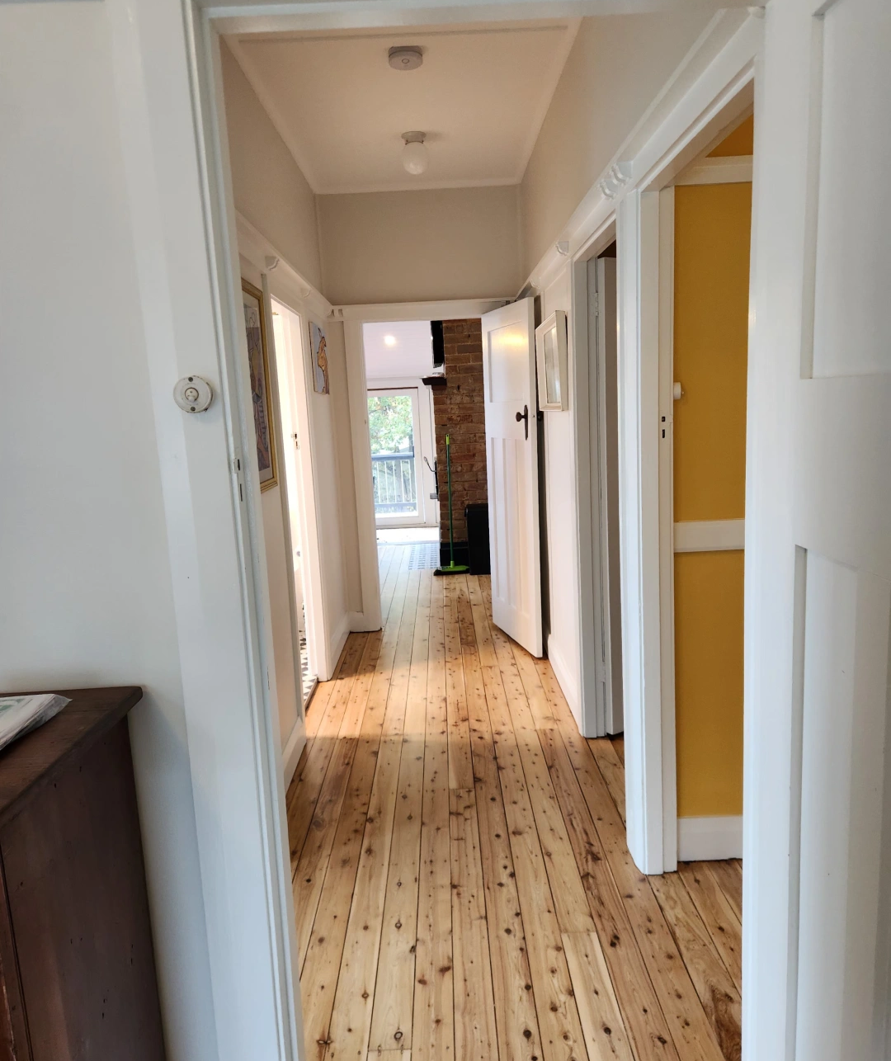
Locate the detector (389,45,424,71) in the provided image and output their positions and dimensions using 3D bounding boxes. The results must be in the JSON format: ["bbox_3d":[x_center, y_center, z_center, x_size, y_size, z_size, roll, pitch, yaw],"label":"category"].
[{"bbox_3d":[-0.156,-1.861,3.114,0.130,0.037,0.130,-3,9,0],"label":"detector"}]

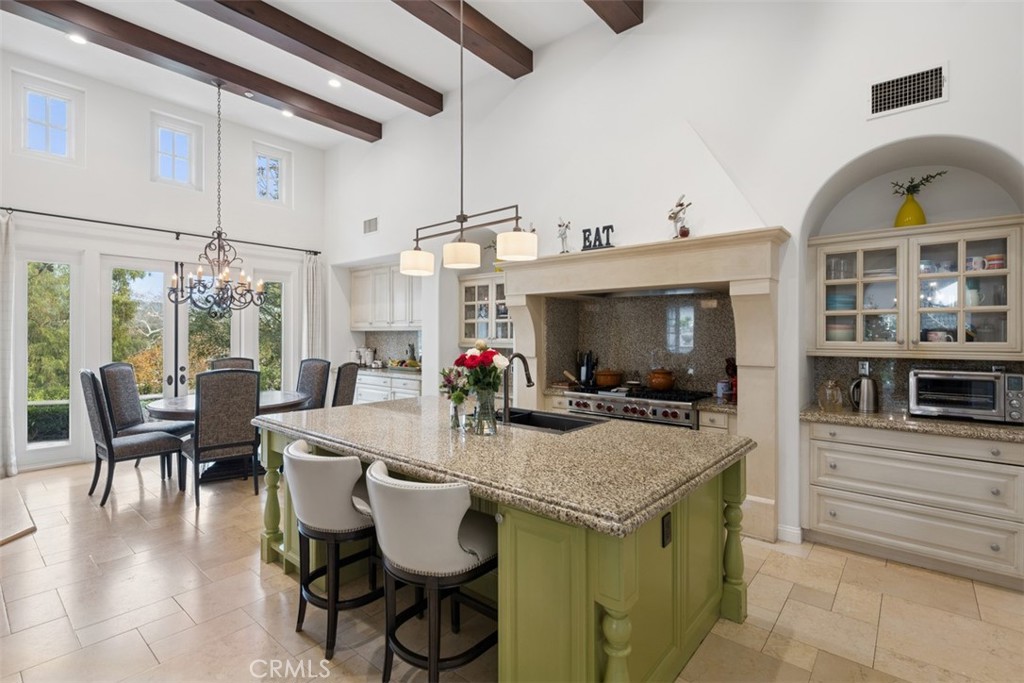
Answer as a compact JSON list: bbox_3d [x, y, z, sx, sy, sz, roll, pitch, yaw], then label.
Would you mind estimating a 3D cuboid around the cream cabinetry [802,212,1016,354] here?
[{"bbox_3d":[2.796,-0.333,3.213,1.150,0.891,0.330,1,1,41],"label":"cream cabinetry"}]

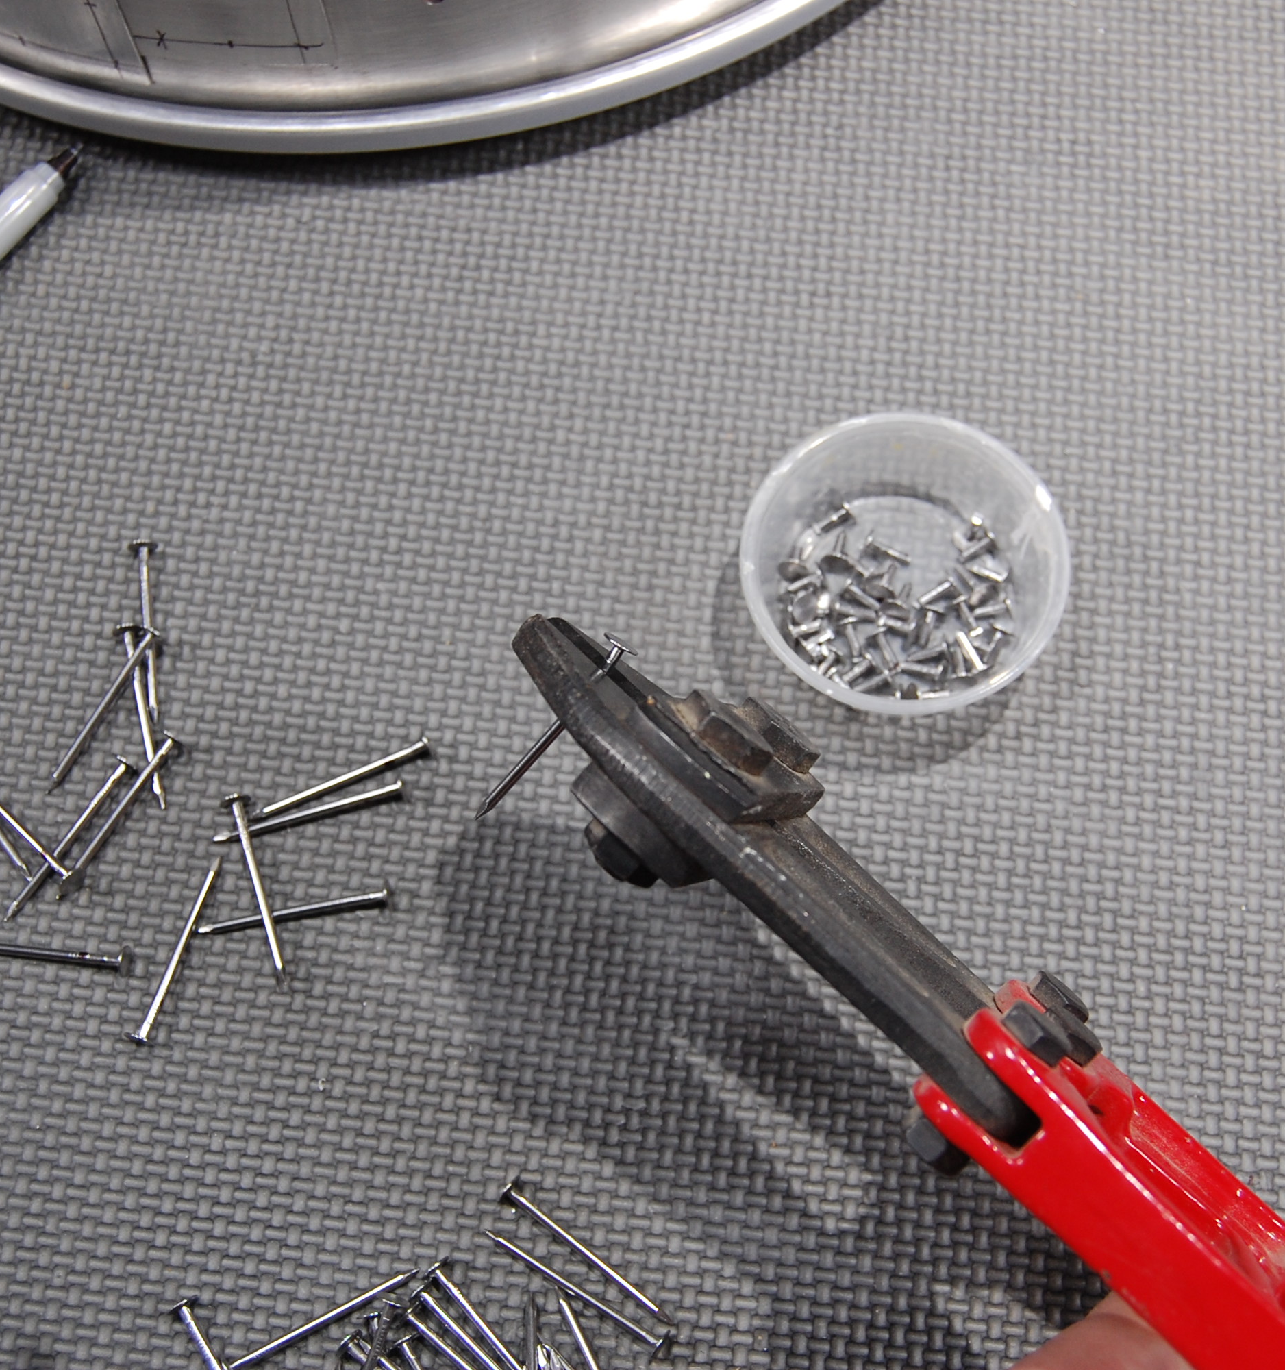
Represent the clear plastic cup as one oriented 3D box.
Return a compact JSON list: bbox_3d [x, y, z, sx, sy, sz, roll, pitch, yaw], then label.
[{"bbox_3d":[0.051,-0.020,0.403,0.063,0.023,0.063,0,69,1],"label":"clear plastic cup"}]

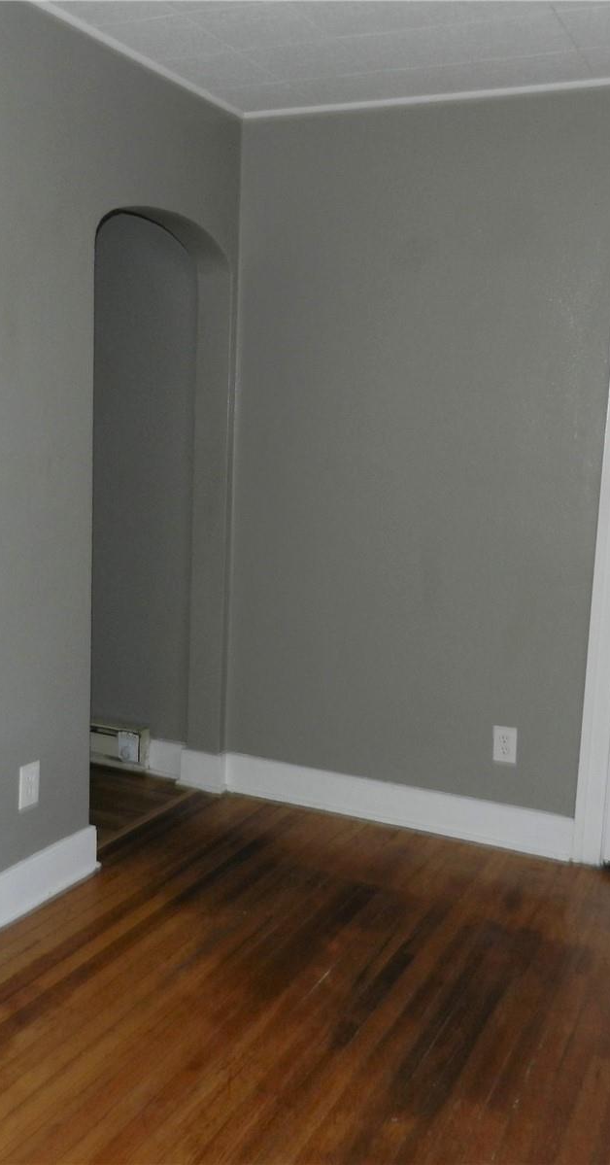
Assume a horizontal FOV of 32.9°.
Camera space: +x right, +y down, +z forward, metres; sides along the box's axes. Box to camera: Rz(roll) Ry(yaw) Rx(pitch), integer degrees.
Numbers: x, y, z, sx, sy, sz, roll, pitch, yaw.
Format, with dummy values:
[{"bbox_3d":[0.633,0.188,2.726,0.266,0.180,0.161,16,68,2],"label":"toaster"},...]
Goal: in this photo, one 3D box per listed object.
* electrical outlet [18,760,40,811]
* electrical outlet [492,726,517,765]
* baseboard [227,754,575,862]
[{"bbox_3d":[-0.782,0.575,2.929,0.010,0.121,0.077,6,10,25],"label":"electrical outlet"},{"bbox_3d":[0.677,0.548,3.491,0.077,0.121,0.010,6,10,25],"label":"electrical outlet"},{"bbox_3d":[0.296,0.789,3.700,1.328,0.150,0.022,6,10,25],"label":"baseboard"}]

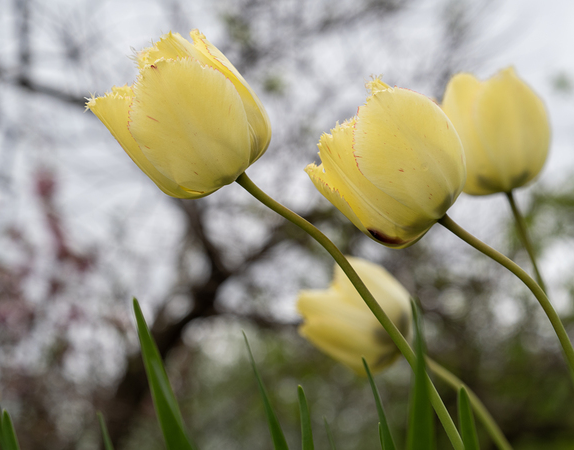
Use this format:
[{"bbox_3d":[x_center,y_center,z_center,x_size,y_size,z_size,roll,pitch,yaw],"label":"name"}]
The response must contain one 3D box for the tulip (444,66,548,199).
[{"bbox_3d":[0.110,-0.050,1.020,0.057,0.066,0.057,-6,-8,0],"label":"tulip"}]

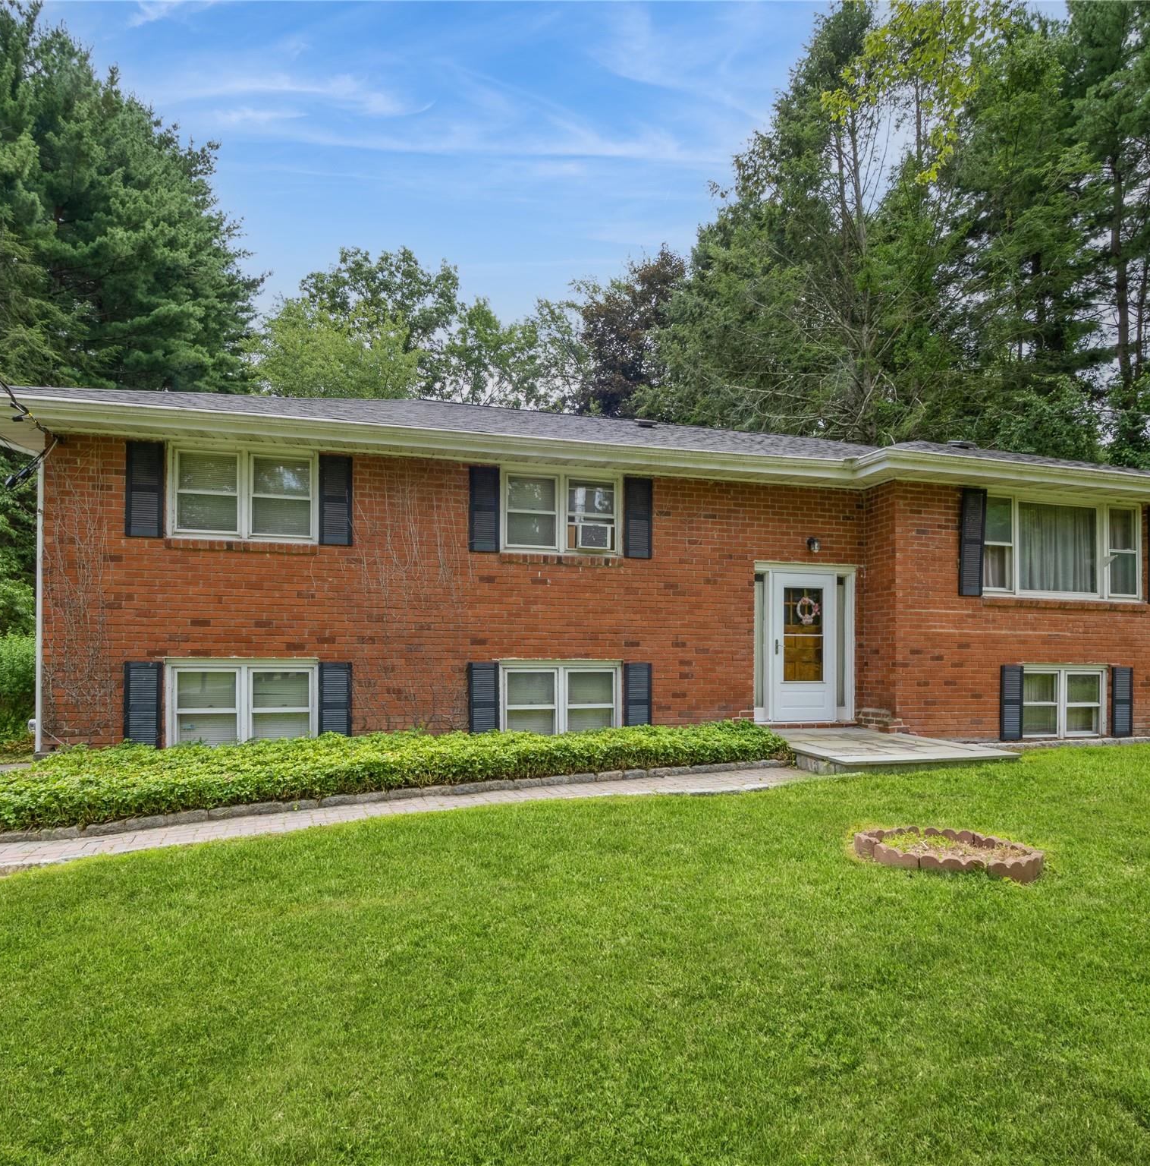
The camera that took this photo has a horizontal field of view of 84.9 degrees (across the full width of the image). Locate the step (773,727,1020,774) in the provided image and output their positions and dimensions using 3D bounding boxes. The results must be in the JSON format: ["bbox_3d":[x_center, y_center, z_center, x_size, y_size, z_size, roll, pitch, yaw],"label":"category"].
[{"bbox_3d":[3.340,1.950,7.400,2.150,0.200,2.400,2,-4,-13],"label":"step"}]

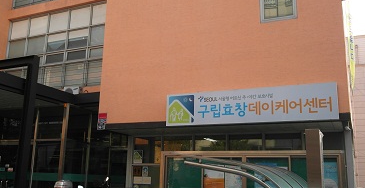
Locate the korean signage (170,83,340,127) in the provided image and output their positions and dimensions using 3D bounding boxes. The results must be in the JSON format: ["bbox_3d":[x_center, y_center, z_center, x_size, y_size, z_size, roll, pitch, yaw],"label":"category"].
[{"bbox_3d":[1.528,0.305,9.013,4.184,0.829,0.120,-4,-13,23],"label":"korean signage"}]

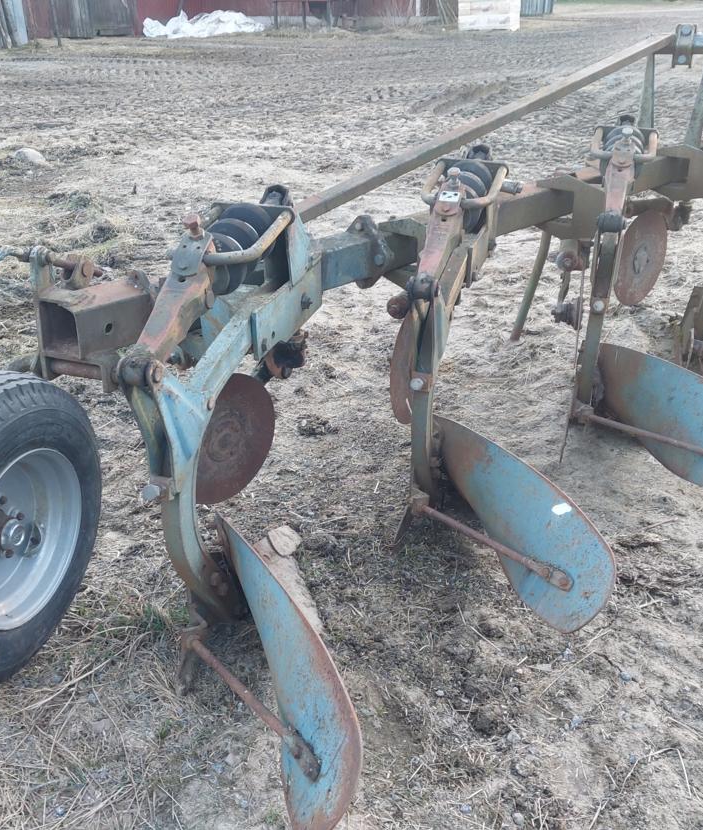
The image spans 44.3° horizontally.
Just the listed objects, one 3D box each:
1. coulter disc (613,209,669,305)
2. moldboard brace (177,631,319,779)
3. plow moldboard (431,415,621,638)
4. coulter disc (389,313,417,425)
[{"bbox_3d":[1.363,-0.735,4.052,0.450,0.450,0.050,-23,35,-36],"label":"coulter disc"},{"bbox_3d":[-0.228,0.596,1.838,0.045,0.055,0.614,-17,22,-29],"label":"moldboard brace"},{"bbox_3d":[0.421,0.270,2.416,0.165,0.380,0.940,-10,29,-17],"label":"plow moldboard"},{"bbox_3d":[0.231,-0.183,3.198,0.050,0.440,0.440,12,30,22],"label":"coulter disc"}]

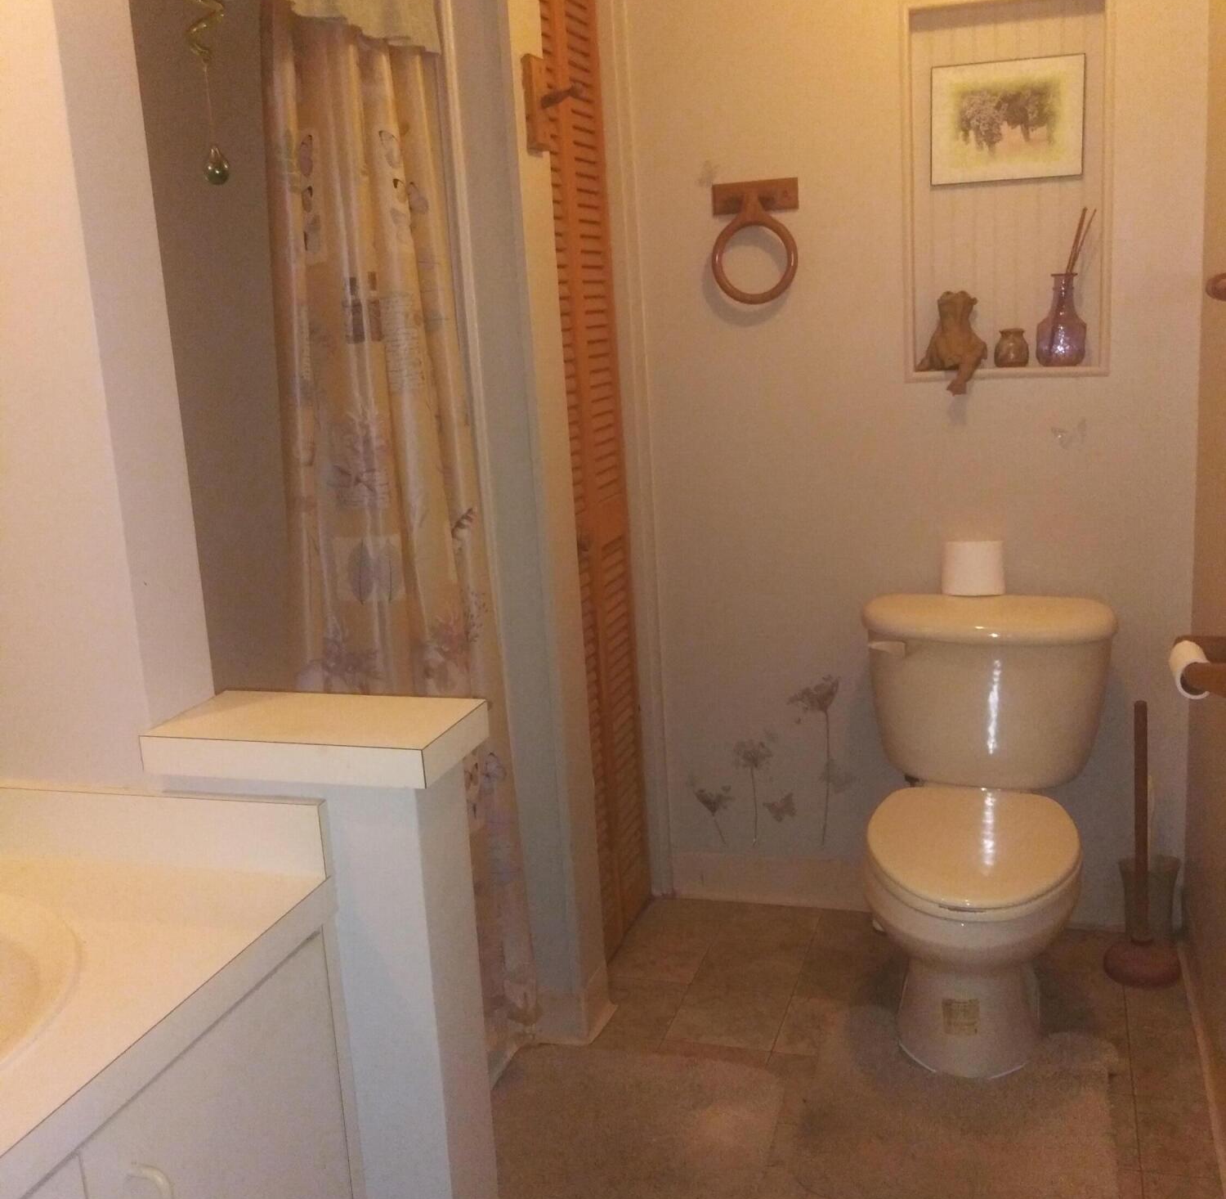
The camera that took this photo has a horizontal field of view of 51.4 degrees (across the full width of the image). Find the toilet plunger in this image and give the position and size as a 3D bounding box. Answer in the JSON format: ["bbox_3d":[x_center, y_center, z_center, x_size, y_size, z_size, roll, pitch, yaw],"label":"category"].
[{"bbox_3d":[1.013,0.463,2.443,0.137,0.562,0.137,1,13,19],"label":"toilet plunger"}]

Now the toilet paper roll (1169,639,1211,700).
[{"bbox_3d":[0.784,0.093,1.728,0.058,0.058,0.105,1,13,19],"label":"toilet paper roll"}]

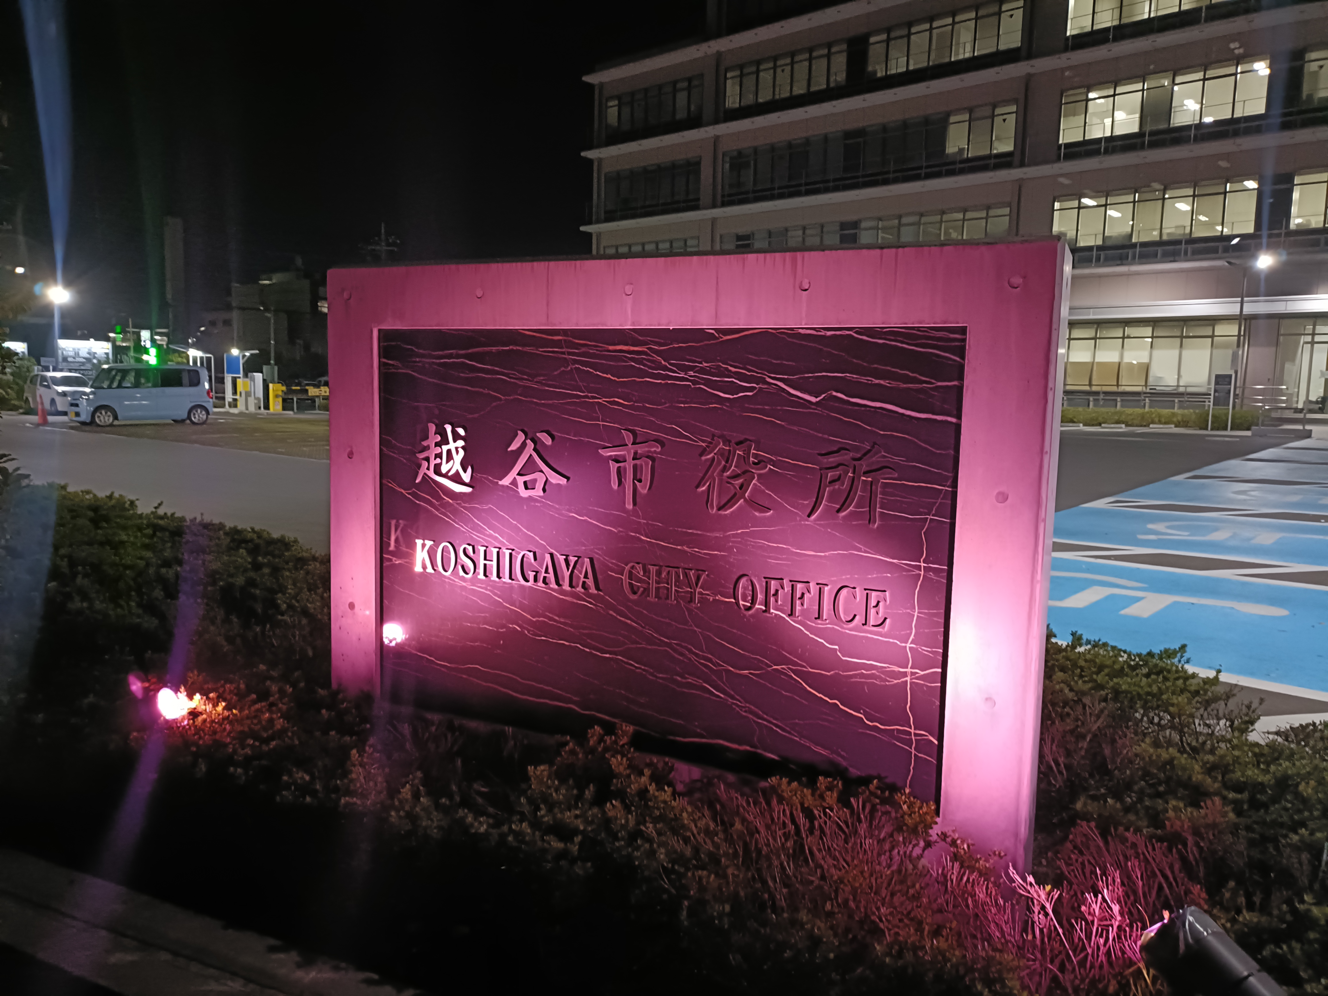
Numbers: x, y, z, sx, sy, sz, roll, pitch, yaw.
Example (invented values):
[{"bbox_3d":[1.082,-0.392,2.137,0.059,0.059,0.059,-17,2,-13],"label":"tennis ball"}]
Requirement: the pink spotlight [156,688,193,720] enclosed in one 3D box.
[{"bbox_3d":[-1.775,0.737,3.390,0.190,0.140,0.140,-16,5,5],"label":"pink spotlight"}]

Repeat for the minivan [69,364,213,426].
[{"bbox_3d":[-14.850,-2.930,27.220,1.480,1.750,3.395,7,8,43],"label":"minivan"}]

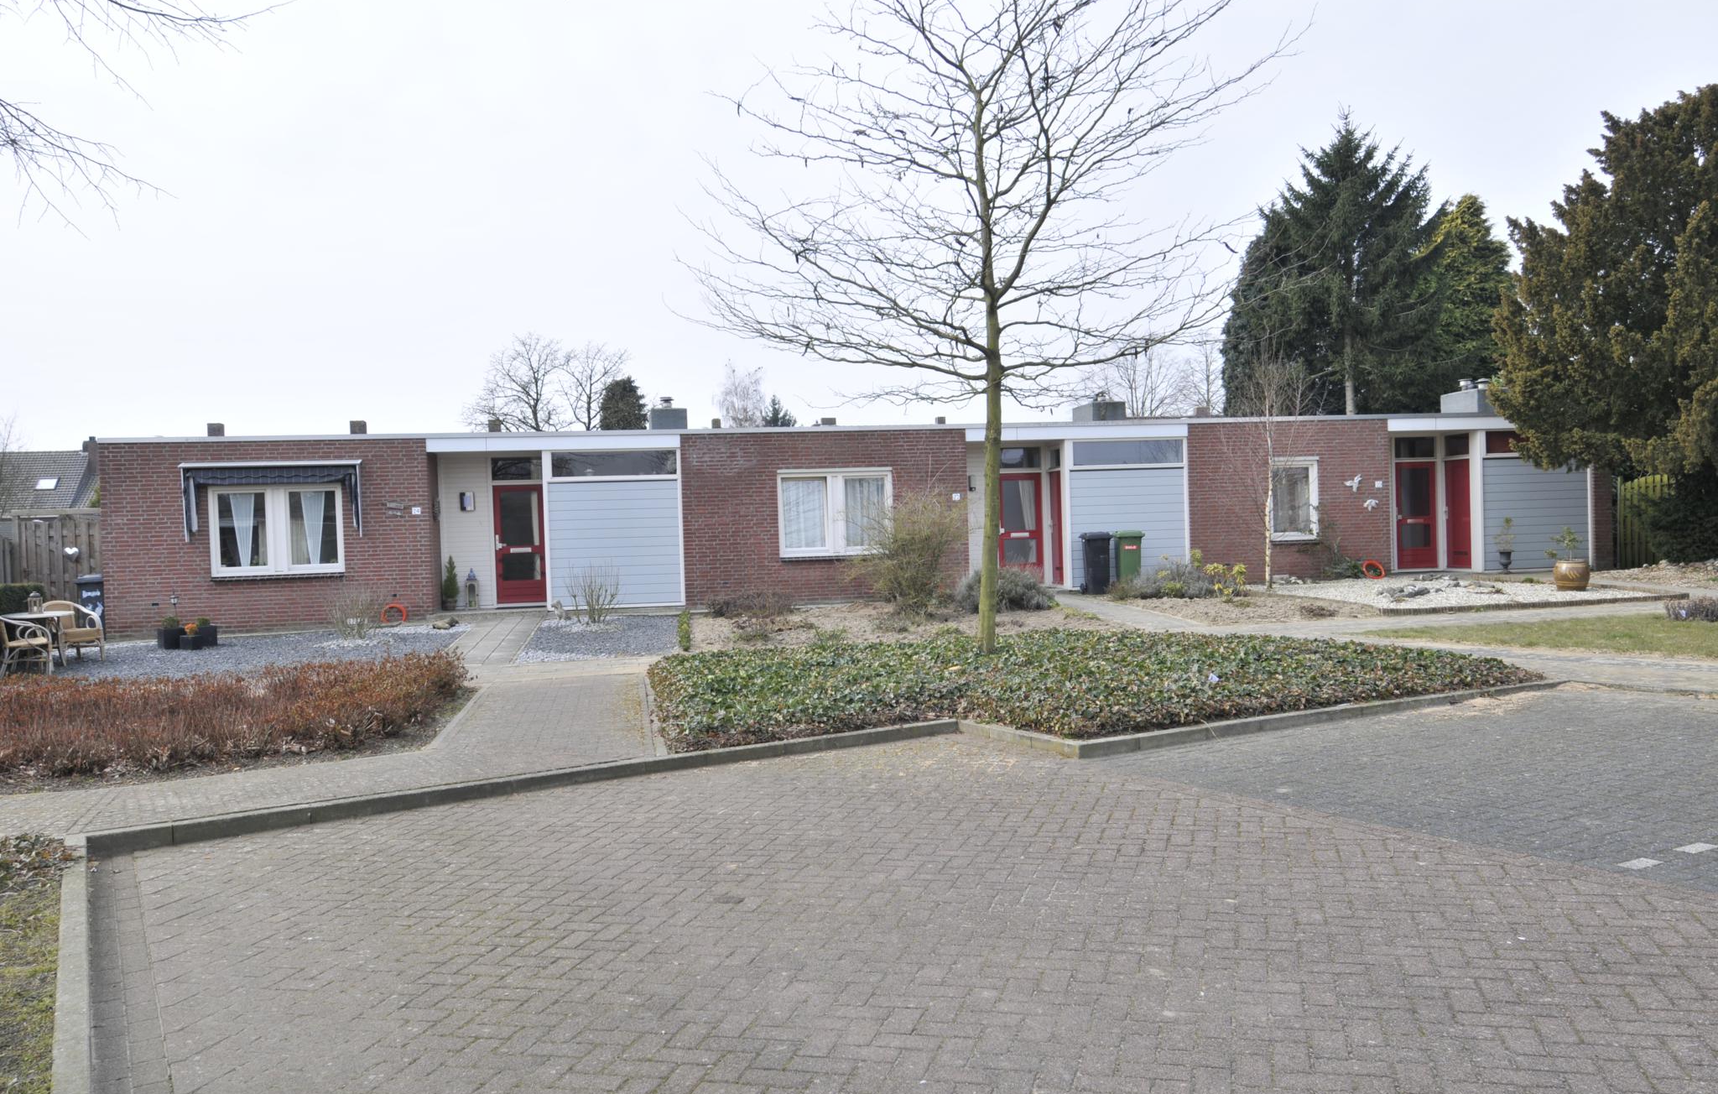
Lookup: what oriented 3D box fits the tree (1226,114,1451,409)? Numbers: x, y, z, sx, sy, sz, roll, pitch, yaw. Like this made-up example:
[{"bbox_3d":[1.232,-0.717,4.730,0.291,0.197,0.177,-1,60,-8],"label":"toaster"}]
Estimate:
[{"bbox_3d":[13.893,-6.205,37.543,6.500,12.921,6.300,-1,1,20],"label":"tree"}]

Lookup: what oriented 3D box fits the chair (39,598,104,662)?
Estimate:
[{"bbox_3d":[-10.543,1.143,17.250,0.610,0.837,0.590,-1,1,29],"label":"chair"}]

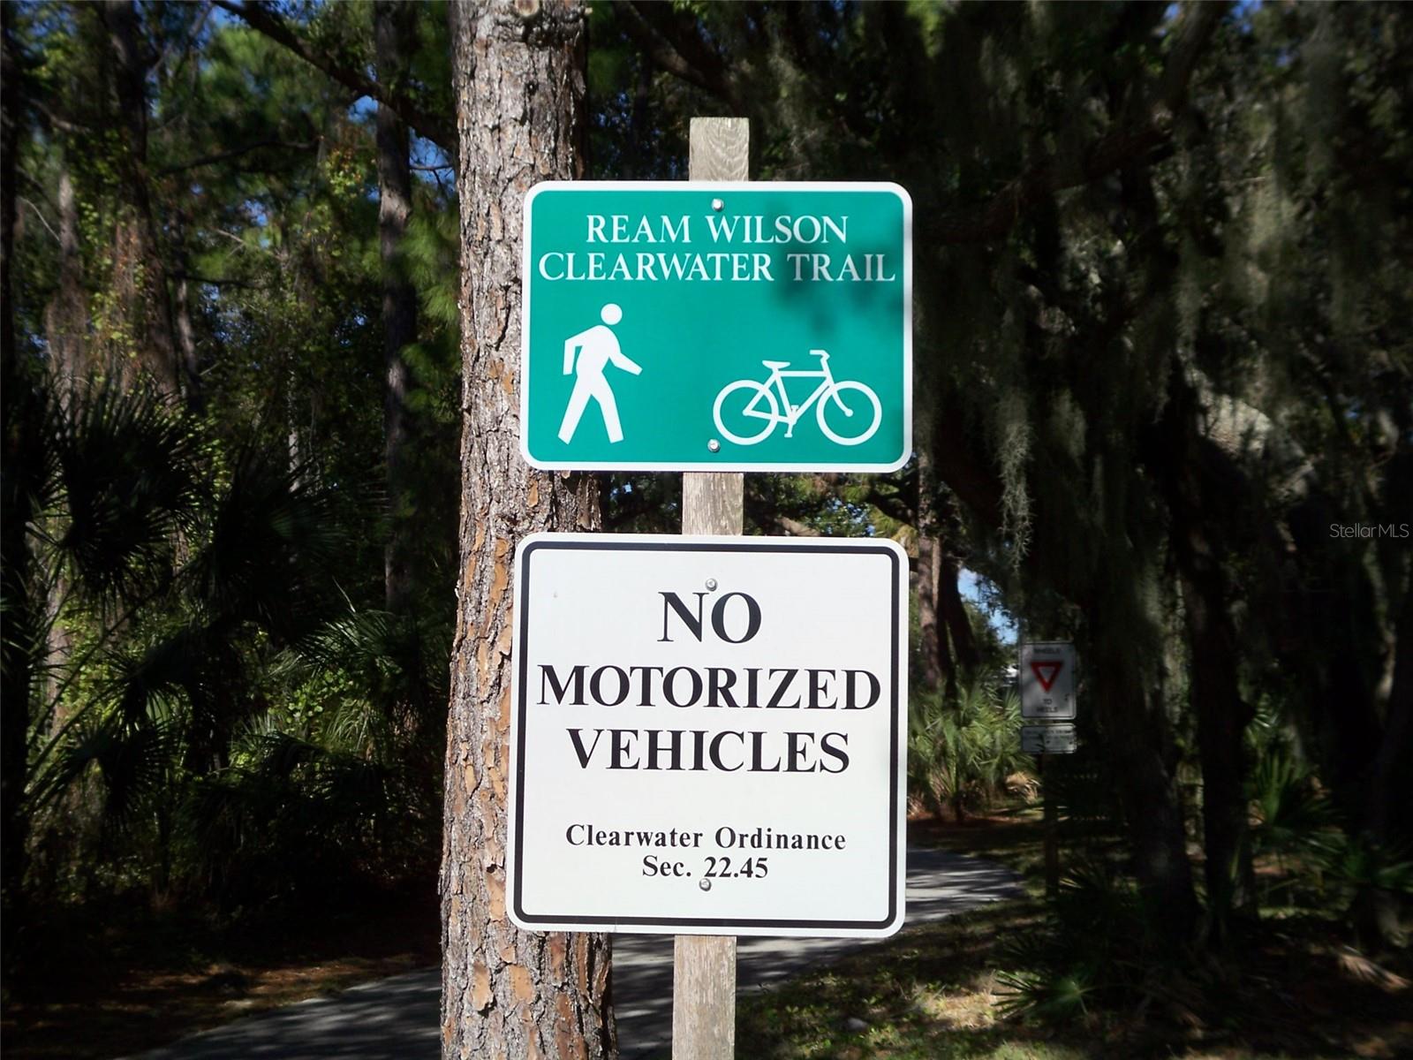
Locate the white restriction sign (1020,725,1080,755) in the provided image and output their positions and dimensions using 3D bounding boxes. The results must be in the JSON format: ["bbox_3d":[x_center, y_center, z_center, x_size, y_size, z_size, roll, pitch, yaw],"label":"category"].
[{"bbox_3d":[3.302,2.008,23.970,0.610,0.305,0.015,-3,-6,31],"label":"white restriction sign"}]

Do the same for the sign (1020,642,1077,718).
[{"bbox_3d":[3.292,1.452,24.030,0.610,0.762,0.015,-3,-6,31],"label":"sign"}]

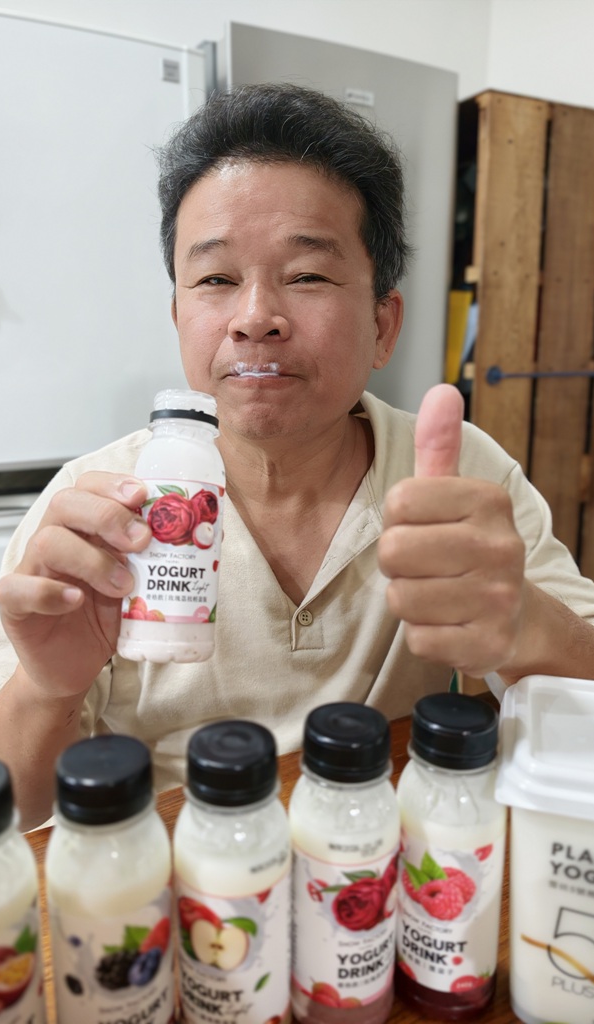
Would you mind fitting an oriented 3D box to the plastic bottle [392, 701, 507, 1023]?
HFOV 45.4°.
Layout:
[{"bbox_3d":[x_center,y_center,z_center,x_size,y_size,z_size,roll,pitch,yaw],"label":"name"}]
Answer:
[{"bbox_3d":[0.080,0.177,0.371,0.055,0.158,0.055,9,15,38],"label":"plastic bottle"}]

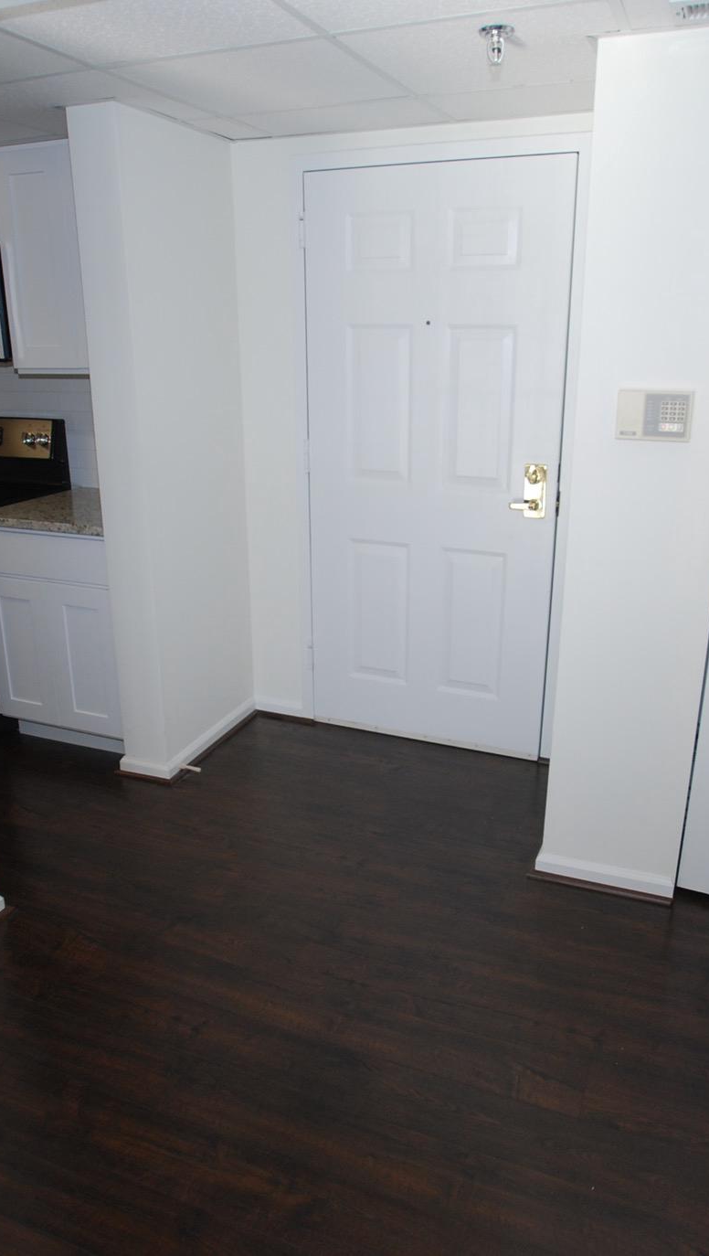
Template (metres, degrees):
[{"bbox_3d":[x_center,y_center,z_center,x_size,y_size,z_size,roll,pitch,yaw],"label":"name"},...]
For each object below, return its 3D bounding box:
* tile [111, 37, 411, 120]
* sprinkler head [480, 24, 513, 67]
[{"bbox_3d":[-0.235,-1.422,2.171,0.609,0.020,0.582,7,21,20],"label":"tile"},{"bbox_3d":[0.306,-1.254,1.800,0.064,0.065,0.064,7,21,20],"label":"sprinkler head"}]

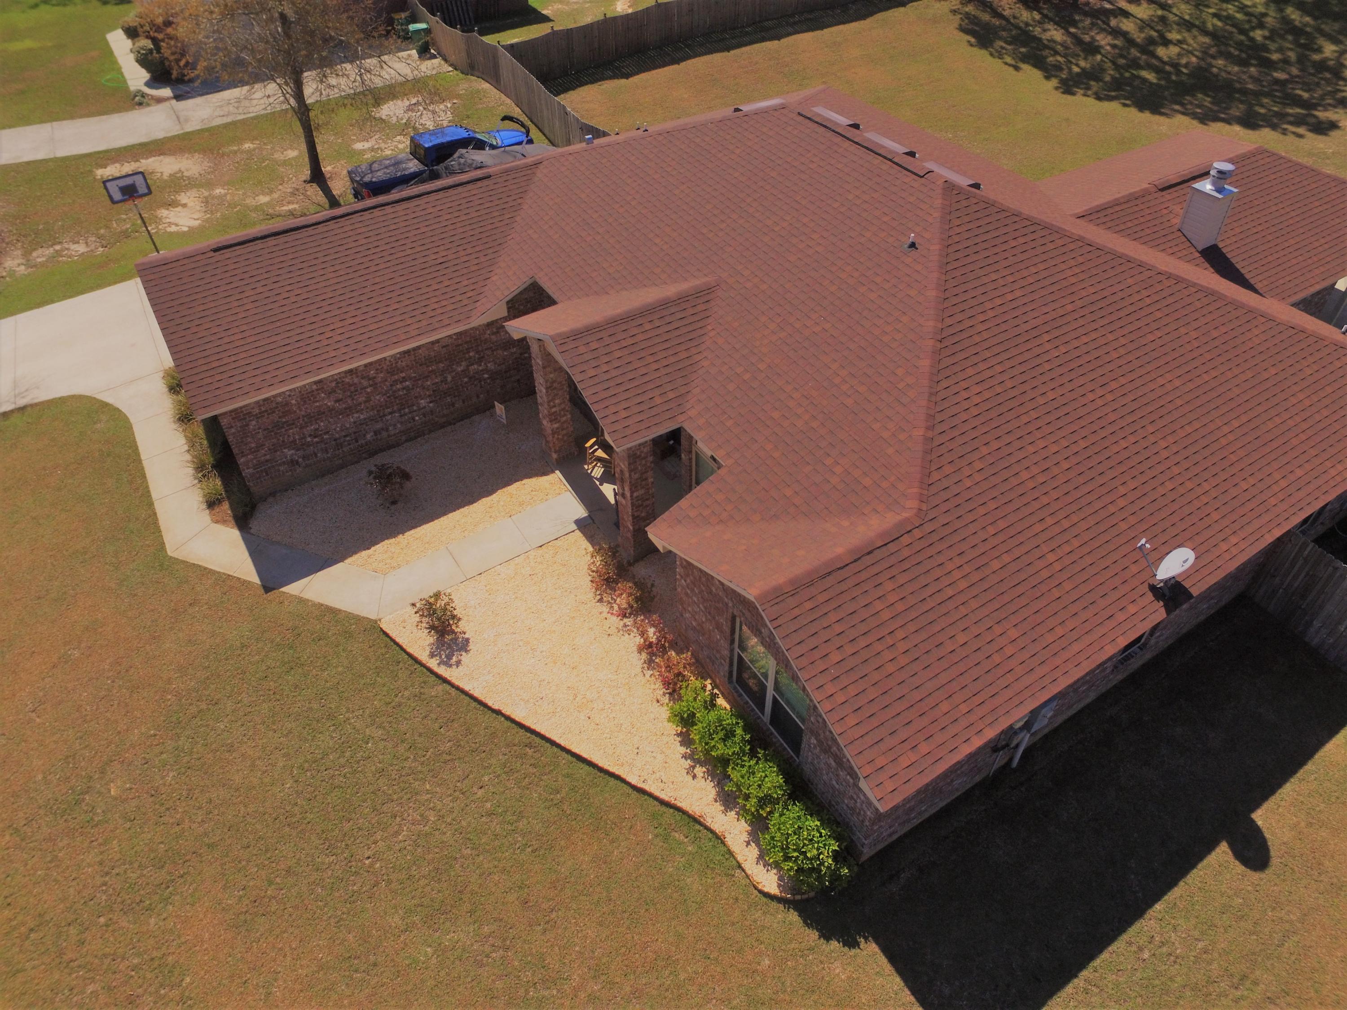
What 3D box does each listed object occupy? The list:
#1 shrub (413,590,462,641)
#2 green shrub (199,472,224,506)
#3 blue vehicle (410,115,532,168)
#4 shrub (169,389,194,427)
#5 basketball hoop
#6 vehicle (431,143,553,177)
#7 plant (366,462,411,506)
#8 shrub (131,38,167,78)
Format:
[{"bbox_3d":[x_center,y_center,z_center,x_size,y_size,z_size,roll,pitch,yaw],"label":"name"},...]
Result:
[{"bbox_3d":[-3.982,1.854,13.117,0.760,0.780,0.780,-1,43,1],"label":"shrub"},{"bbox_3d":[-9.373,-0.299,15.806,0.540,0.600,0.540,-24,47,-22],"label":"green shrub"},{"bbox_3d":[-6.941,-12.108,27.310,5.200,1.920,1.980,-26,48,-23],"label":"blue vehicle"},{"bbox_3d":[-11.337,-2.248,17.972,0.550,0.600,0.550,-24,47,-22],"label":"shrub"},{"bbox_3d":[-16.054,-8.642,23.566,1.100,2.580,1.200,-24,47,-22],"label":"basketball hoop"},{"bbox_3d":[-6.064,-10.488,25.618,5.200,1.800,2.100,-24,47,-22],"label":"vehicle"},{"bbox_3d":[-5.714,-0.423,15.650,0.800,0.740,0.820,-24,47,-22],"label":"plant"},{"bbox_3d":[-24.740,-21.085,36.774,1.400,1.600,1.400,-24,47,-22],"label":"shrub"}]

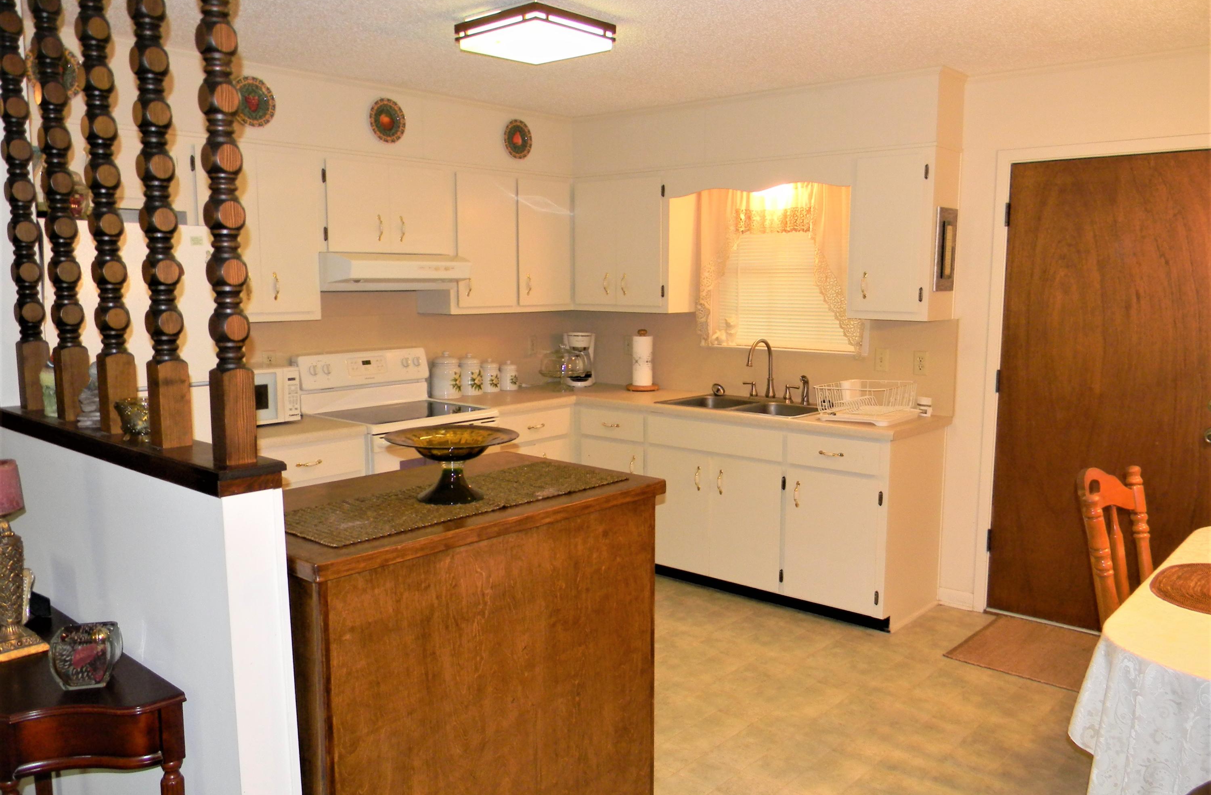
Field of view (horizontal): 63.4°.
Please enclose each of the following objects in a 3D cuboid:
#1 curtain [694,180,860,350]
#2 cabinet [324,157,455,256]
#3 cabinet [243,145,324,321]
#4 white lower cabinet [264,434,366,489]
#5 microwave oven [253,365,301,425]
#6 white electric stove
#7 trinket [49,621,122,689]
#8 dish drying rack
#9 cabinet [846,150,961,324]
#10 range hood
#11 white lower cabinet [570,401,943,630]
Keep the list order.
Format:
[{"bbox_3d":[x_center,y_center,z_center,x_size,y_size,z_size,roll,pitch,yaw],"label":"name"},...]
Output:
[{"bbox_3d":[0.885,-0.678,5.121,0.995,0.895,0.090,6,9,41],"label":"curtain"},{"bbox_3d":[-1.135,-0.927,4.790,0.285,0.447,0.780,6,9,41],"label":"cabinet"},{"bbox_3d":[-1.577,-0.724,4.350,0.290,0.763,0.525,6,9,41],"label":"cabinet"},{"bbox_3d":[-1.473,0.592,4.340,0.615,0.869,0.570,6,9,41],"label":"white lower cabinet"},{"bbox_3d":[-1.603,-0.007,4.341,0.290,0.238,0.432,6,9,41],"label":"microwave oven"},{"bbox_3d":[-1.006,0.385,4.835,0.660,1.180,0.760,6,9,41],"label":"white electric stove"},{"bbox_3d":[-1.053,0.520,2.001,0.117,0.114,0.090,-2,7,-14],"label":"trinket"},{"bbox_3d":[1.214,0.022,4.549,0.345,0.151,0.420,6,9,41],"label":"dish drying rack"},{"bbox_3d":[1.365,-0.735,4.497,0.393,0.753,0.285,6,9,41],"label":"cabinet"},{"bbox_3d":[-1.079,-0.611,4.760,0.460,0.177,0.764,6,9,41],"label":"range hood"},{"bbox_3d":[0.725,0.506,5.057,1.835,0.890,0.615,6,9,41],"label":"white lower cabinet"}]

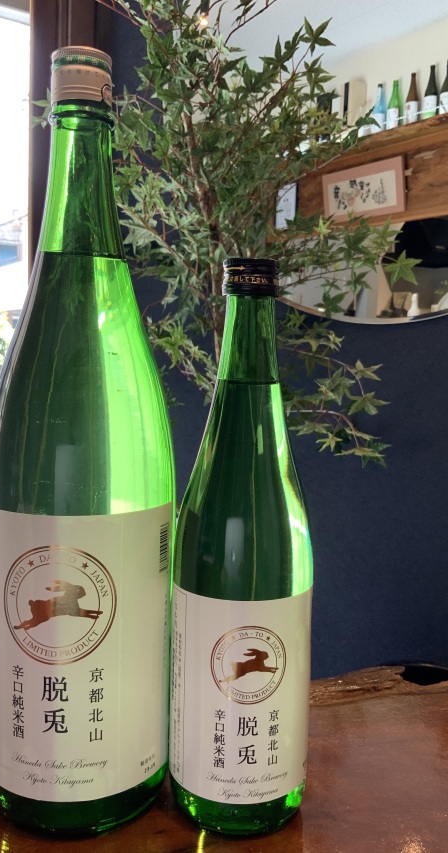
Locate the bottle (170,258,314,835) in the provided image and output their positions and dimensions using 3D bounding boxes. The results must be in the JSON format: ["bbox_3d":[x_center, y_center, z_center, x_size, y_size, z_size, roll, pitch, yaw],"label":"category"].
[{"bbox_3d":[0.011,0.061,0.392,0.077,0.298,0.077,1,6,-7],"label":"bottle"}]

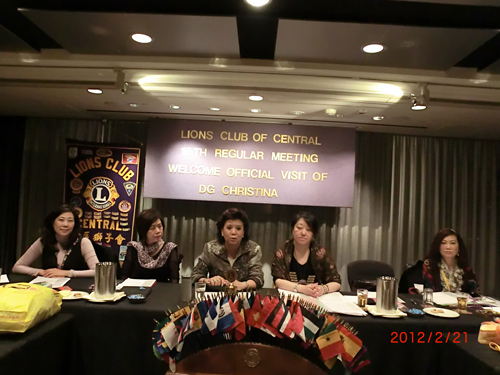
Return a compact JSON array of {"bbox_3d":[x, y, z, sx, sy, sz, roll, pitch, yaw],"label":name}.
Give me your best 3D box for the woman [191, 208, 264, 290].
[{"bbox_3d":[-0.165,0.769,2.497,0.500,1.240,0.720,3,-3,-1],"label":"woman"}]

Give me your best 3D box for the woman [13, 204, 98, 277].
[{"bbox_3d":[-1.354,0.729,2.621,0.580,1.220,0.720,3,-3,-2],"label":"woman"}]

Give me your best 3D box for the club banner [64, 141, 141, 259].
[{"bbox_3d":[-1.669,0.216,4.075,0.820,1.420,0.040,3,-3,-4],"label":"club banner"}]

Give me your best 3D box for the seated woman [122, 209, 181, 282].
[{"bbox_3d":[-0.734,0.769,2.678,0.450,1.205,0.700,3,-3,-9],"label":"seated woman"}]

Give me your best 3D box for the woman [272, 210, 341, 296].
[{"bbox_3d":[0.375,0.793,2.477,0.480,1.240,0.720,2,-3,4],"label":"woman"}]

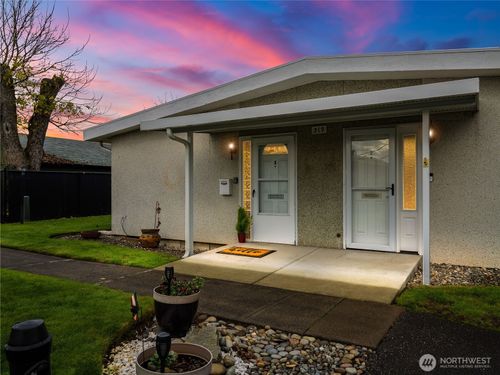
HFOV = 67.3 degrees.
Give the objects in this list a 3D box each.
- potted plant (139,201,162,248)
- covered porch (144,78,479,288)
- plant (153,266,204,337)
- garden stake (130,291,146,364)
[{"bbox_3d":[-2.250,0.805,8.500,0.500,1.050,0.480,0,0,0],"label":"potted plant"},{"bbox_3d":[0.734,0.041,5.867,4.850,2.310,2.000,0,0,31],"label":"covered porch"},{"bbox_3d":[-0.610,0.950,3.220,0.430,0.580,0.420,0,0,0],"label":"plant"},{"bbox_3d":[-0.576,0.723,1.940,0.075,0.370,0.070,0,-1,0],"label":"garden stake"}]

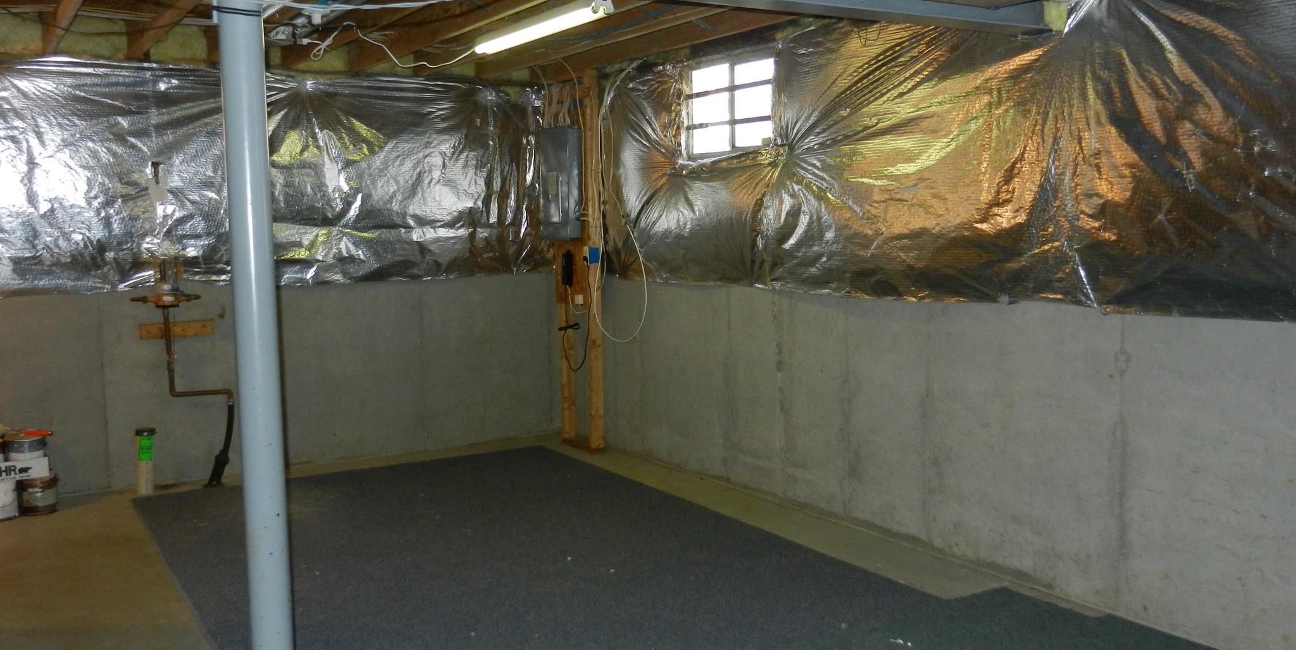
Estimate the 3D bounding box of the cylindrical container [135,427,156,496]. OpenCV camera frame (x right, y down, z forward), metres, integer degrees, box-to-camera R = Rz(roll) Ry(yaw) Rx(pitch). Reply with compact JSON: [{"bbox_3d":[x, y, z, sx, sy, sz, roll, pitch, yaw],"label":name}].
[{"bbox_3d":[-2.812,0.762,6.077,0.096,0.373,0.096,-5,7,-32],"label":"cylindrical container"}]

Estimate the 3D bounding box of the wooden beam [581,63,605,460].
[{"bbox_3d":[-0.344,-0.392,6.840,0.089,2.385,0.040,-5,7,-32],"label":"wooden beam"}]

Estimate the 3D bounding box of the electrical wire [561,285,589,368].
[{"bbox_3d":[-0.475,0.013,6.908,0.055,0.540,0.360,-5,7,-32],"label":"electrical wire"}]

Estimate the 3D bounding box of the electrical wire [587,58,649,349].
[{"bbox_3d":[-0.172,-0.713,6.634,0.150,1.710,0.470,-5,7,-32],"label":"electrical wire"}]

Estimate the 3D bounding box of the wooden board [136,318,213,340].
[{"bbox_3d":[-2.739,0.028,6.321,0.406,0.086,0.035,-5,7,-32],"label":"wooden board"}]

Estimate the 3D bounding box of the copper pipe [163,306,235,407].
[{"bbox_3d":[-2.616,0.182,6.321,0.370,0.600,0.110,-5,7,-32],"label":"copper pipe"}]

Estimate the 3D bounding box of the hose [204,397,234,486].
[{"bbox_3d":[-2.492,0.687,6.293,0.180,0.467,0.170,-5,7,-32],"label":"hose"}]

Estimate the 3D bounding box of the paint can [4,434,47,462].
[{"bbox_3d":[-3.262,0.699,5.686,0.177,0.195,0.177,-5,7,-32],"label":"paint can"}]

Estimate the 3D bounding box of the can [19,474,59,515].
[{"bbox_3d":[-3.226,0.898,5.744,0.172,0.187,0.175,-5,7,-32],"label":"can"}]

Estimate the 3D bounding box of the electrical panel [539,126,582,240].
[{"bbox_3d":[-0.552,-0.881,6.847,0.105,0.685,0.370,-5,7,-32],"label":"electrical panel"}]

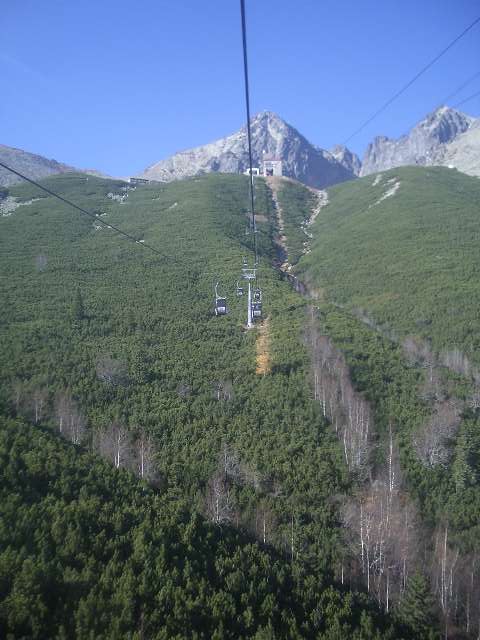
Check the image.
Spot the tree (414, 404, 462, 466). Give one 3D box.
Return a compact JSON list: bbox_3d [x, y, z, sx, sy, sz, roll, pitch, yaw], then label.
[{"bbox_3d":[32.960,19.190,108.000,7.680,10.850,7.450,0,-3,0],"label":"tree"}]

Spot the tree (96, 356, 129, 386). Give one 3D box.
[{"bbox_3d":[-29.160,11.780,148.000,7.320,6.860,7.100,0,-3,0],"label":"tree"}]

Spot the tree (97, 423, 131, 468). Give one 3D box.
[{"bbox_3d":[-21.110,21.110,108.000,5.670,8.010,5.500,0,-3,0],"label":"tree"}]

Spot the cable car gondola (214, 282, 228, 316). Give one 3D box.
[{"bbox_3d":[-2.300,-2.570,81.000,1.590,4.260,1.800,0,-3,2],"label":"cable car gondola"}]

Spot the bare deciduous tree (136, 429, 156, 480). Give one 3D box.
[{"bbox_3d":[-15.170,21.820,105.000,3.250,8.440,3.150,0,-3,0],"label":"bare deciduous tree"}]

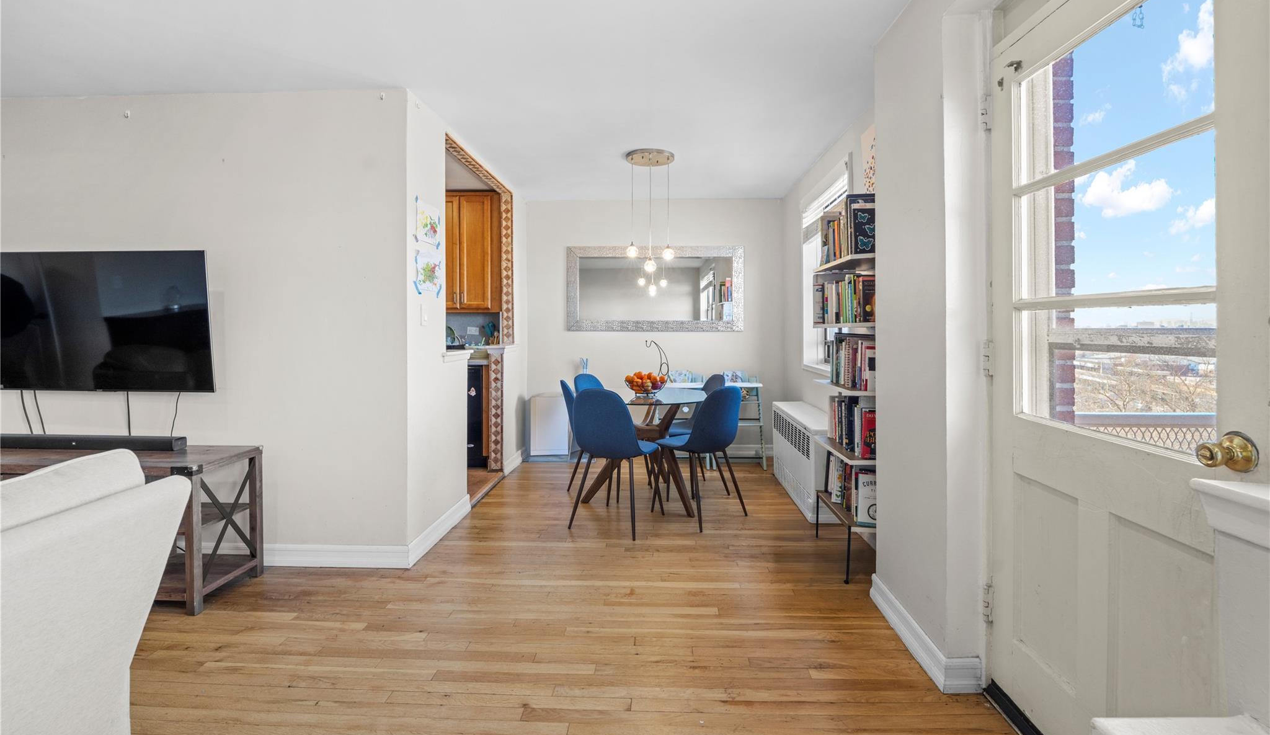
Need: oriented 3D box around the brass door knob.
[{"bbox_3d":[1.136,0.167,0.957,0.068,0.074,0.072,0,2,3],"label":"brass door knob"}]

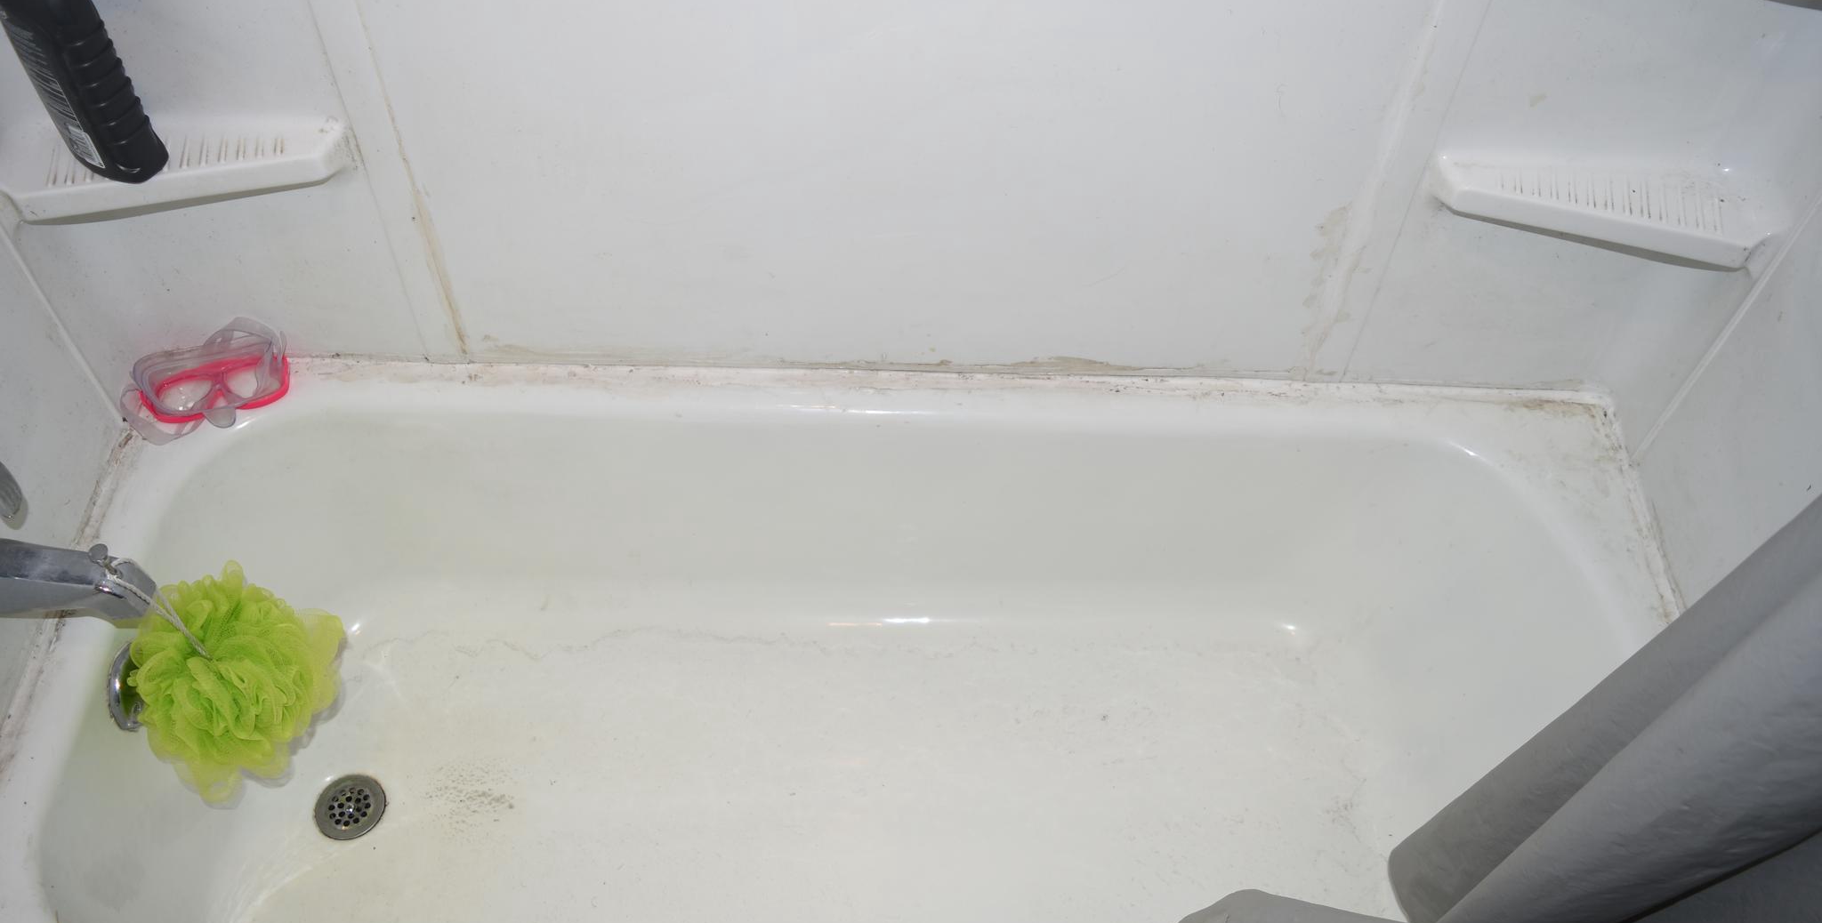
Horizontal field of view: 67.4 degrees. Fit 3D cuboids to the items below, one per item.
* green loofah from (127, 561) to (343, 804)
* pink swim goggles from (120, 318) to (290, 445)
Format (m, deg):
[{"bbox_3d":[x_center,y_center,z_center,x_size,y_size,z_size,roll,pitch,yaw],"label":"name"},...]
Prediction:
[{"bbox_3d":[-0.610,0.202,1.237,0.170,0.180,0.185,2,50,-1],"label":"green loofah"},{"bbox_3d":[-0.704,-0.081,1.359,0.150,0.058,0.100,-11,52,-11],"label":"pink swim goggles"}]

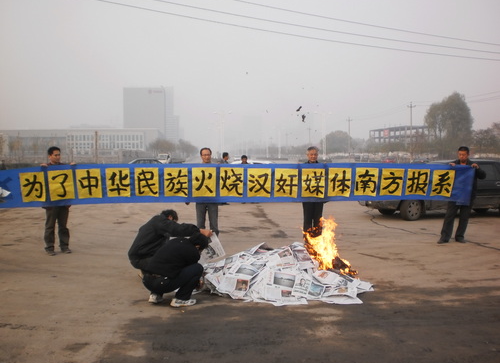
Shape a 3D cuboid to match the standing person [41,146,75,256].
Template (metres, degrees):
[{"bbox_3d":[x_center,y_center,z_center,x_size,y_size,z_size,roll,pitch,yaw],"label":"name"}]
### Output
[{"bbox_3d":[-3.065,0.308,8.322,0.560,1.720,0.420,-1,3,-11],"label":"standing person"}]

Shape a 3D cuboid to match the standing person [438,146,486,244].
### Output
[{"bbox_3d":[3.821,0.251,9.371,0.720,1.740,0.450,0,3,9],"label":"standing person"}]

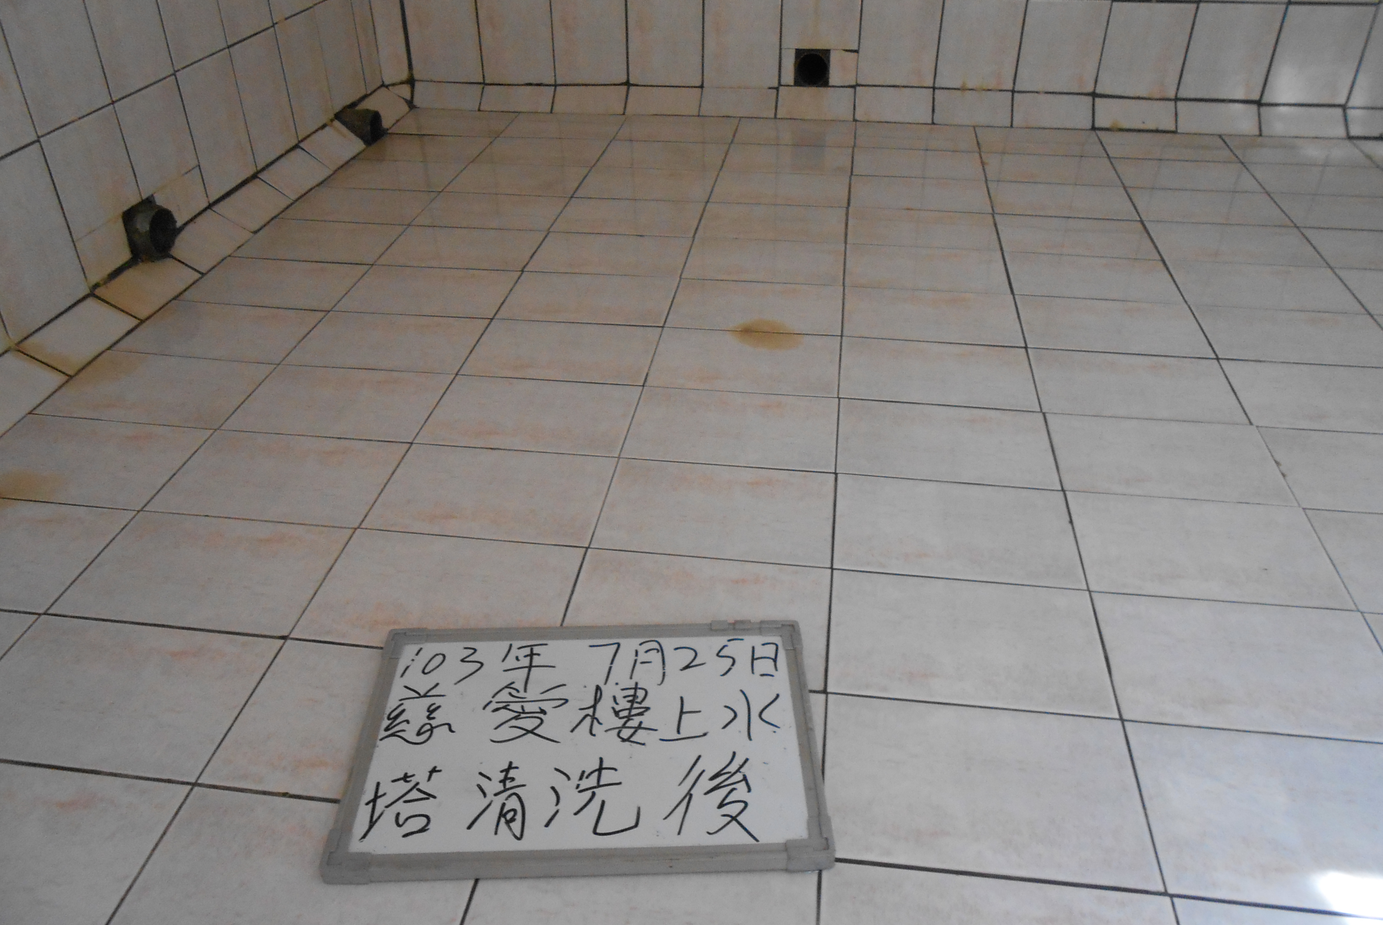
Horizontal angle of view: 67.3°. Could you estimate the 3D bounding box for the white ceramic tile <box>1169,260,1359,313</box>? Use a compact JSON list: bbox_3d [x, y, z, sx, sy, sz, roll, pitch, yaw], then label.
[{"bbox_3d":[1.042,-0.319,1.897,0.300,0.010,0.199,4,35,7],"label":"white ceramic tile"}]

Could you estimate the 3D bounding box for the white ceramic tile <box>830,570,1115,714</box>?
[{"bbox_3d":[0.307,0.202,1.171,0.300,0.010,0.198,4,35,7],"label":"white ceramic tile"}]

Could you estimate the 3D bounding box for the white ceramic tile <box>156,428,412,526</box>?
[{"bbox_3d":[-0.564,0.024,1.436,0.300,0.010,0.199,4,35,7],"label":"white ceramic tile"}]

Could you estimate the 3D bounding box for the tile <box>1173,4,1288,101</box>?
[{"bbox_3d":[1.312,-0.997,2.528,0.197,0.228,0.010,4,35,7],"label":"tile"}]

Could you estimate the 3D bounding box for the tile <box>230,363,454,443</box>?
[{"bbox_3d":[-0.539,-0.090,1.602,0.300,0.010,0.198,4,35,7],"label":"tile"}]

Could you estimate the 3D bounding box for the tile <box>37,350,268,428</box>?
[{"bbox_3d":[-0.838,-0.113,1.639,0.300,0.010,0.198,4,35,7],"label":"tile"}]

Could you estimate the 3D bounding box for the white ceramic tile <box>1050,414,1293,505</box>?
[{"bbox_3d":[0.663,-0.003,1.457,0.300,0.010,0.198,4,35,7],"label":"white ceramic tile"}]

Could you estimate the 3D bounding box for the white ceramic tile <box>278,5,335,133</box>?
[{"bbox_3d":[-0.902,-0.908,2.420,0.010,0.249,0.200,4,35,7],"label":"white ceramic tile"}]

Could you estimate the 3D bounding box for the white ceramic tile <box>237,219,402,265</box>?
[{"bbox_3d":[-0.746,-0.448,2.114,0.293,0.010,0.199,4,35,7],"label":"white ceramic tile"}]

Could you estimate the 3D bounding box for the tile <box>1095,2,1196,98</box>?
[{"bbox_3d":[1.134,-1.032,2.596,0.200,0.228,0.010,4,35,7],"label":"tile"}]

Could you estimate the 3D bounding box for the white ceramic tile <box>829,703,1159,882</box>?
[{"bbox_3d":[0.280,0.314,1.009,0.300,0.010,0.198,4,35,7],"label":"white ceramic tile"}]

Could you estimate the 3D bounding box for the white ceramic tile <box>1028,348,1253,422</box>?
[{"bbox_3d":[0.684,-0.116,1.607,0.298,0.010,0.197,4,35,7],"label":"white ceramic tile"}]

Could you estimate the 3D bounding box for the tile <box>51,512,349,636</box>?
[{"bbox_3d":[-0.594,0.136,1.279,0.300,0.010,0.198,4,35,7],"label":"tile"}]

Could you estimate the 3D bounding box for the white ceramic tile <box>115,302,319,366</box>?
[{"bbox_3d":[-0.810,-0.225,1.799,0.300,0.010,0.198,4,35,7],"label":"white ceramic tile"}]

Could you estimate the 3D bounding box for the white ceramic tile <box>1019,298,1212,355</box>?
[{"bbox_3d":[0.718,-0.230,1.782,0.300,0.010,0.198,4,35,7],"label":"white ceramic tile"}]

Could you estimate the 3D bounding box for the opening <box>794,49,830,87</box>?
[{"bbox_3d":[0.320,-1.046,2.744,0.090,0.095,0.050,4,35,7],"label":"opening"}]

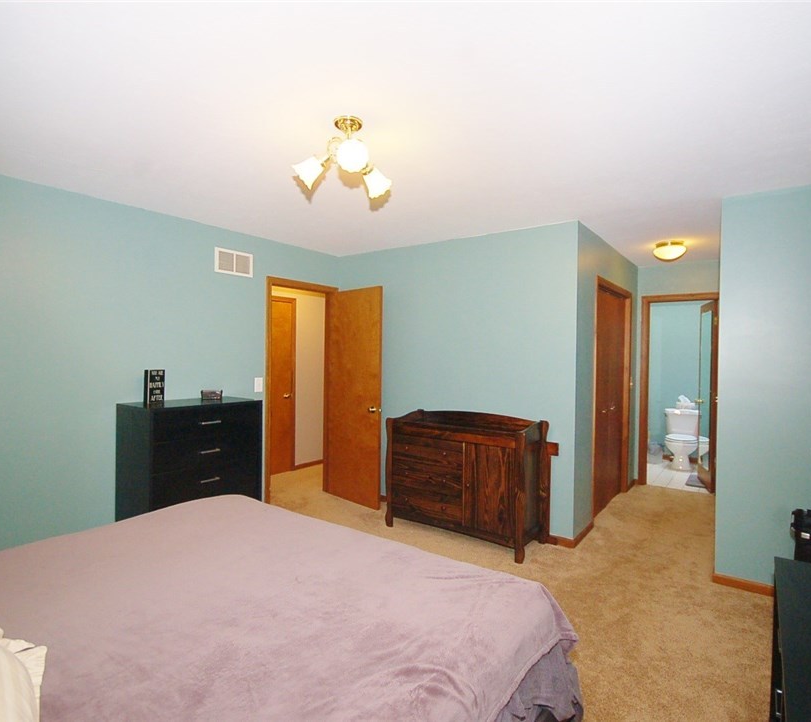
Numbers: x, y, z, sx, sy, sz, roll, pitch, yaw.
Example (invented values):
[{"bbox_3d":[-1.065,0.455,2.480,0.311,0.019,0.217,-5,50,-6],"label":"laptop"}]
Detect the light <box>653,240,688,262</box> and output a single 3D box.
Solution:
[{"bbox_3d":[2.337,-0.965,3.988,0.285,0.145,0.285,1,1,38],"label":"light"}]

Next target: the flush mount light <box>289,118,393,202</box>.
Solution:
[{"bbox_3d":[-0.283,-0.888,1.980,0.450,0.295,0.420,1,1,-6],"label":"flush mount light"}]

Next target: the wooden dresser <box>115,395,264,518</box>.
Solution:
[{"bbox_3d":[-1.543,0.832,3.299,0.470,1.061,0.830,1,1,38],"label":"wooden dresser"}]

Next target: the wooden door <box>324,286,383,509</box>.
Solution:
[{"bbox_3d":[-0.494,0.331,4.386,0.760,2.030,0.042,1,1,42],"label":"wooden door"}]

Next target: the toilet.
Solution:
[{"bbox_3d":[3.638,1.028,5.960,0.420,0.735,0.690,1,1,38],"label":"toilet"}]

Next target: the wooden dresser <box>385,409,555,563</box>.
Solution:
[{"bbox_3d":[0.465,0.913,3.618,1.190,0.940,0.480,1,1,34],"label":"wooden dresser"}]

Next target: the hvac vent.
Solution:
[{"bbox_3d":[-1.432,-0.820,3.798,0.018,0.200,0.352,1,1,38],"label":"hvac vent"}]

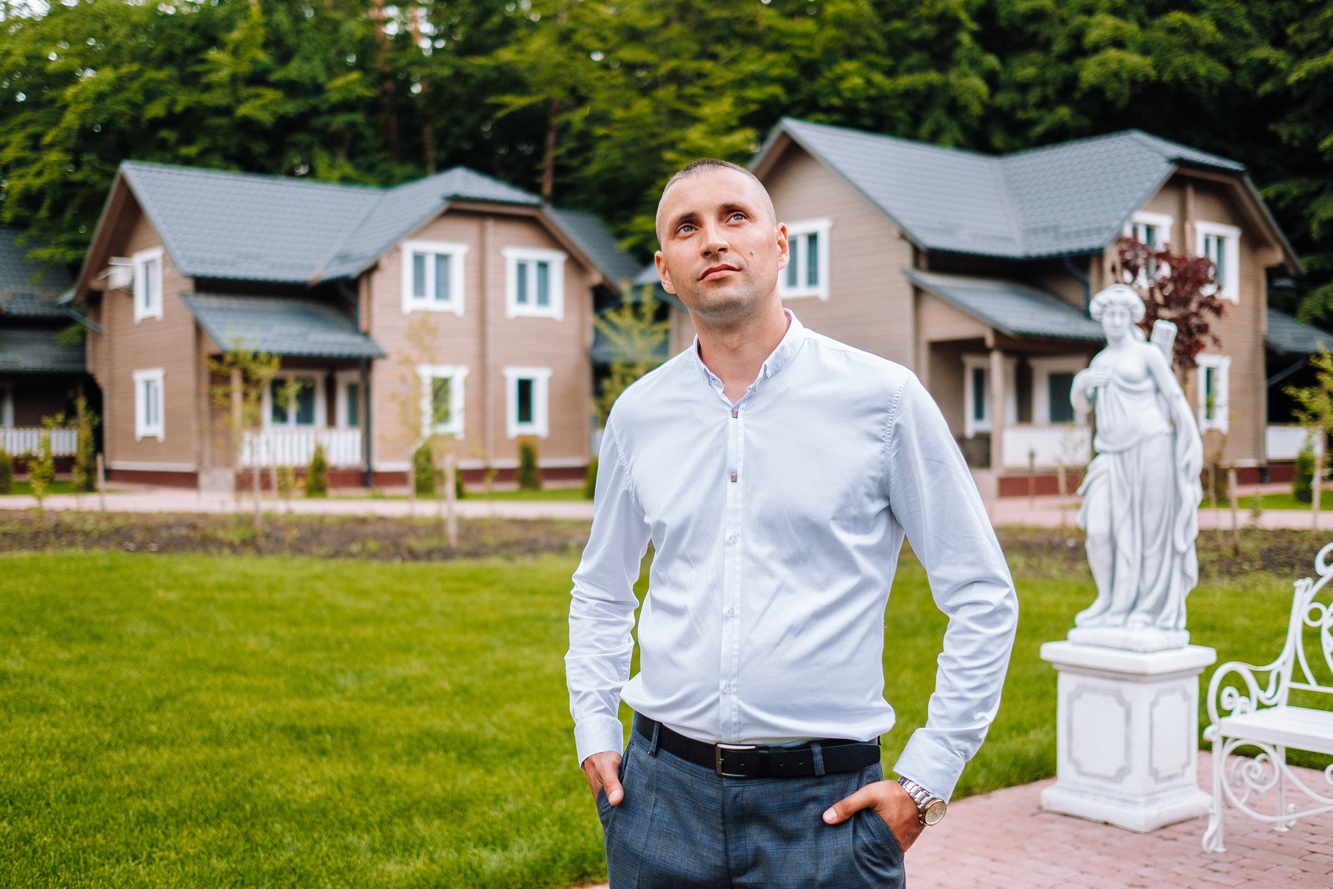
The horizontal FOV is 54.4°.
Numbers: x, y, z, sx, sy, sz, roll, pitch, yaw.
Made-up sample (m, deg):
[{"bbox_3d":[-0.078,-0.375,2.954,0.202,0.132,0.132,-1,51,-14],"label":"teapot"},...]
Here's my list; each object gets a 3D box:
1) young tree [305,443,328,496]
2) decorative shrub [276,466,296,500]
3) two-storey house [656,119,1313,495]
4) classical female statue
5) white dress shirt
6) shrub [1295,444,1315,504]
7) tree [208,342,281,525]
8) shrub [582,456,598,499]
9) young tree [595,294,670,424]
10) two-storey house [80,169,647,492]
[{"bbox_3d":[-7.051,0.511,26.113,0.480,1.086,0.480,0,1,0],"label":"young tree"},{"bbox_3d":[-7.406,0.743,25.246,0.384,0.655,0.384,0,1,0],"label":"decorative shrub"},{"bbox_3d":[8.666,-3.160,31.657,14.186,8.033,10.395,-1,1,-36],"label":"two-storey house"},{"bbox_3d":[1.760,0.073,4.860,0.340,1.344,0.430,-1,1,-43],"label":"classical female statue"},{"bbox_3d":[0.172,0.135,1.710,0.570,0.620,0.310,0,1,15],"label":"white dress shirt"},{"bbox_3d":[11.016,0.501,22.361,0.358,1.019,0.358,0,1,0],"label":"shrub"},{"bbox_3d":[-6.134,-0.160,18.869,1.062,2.665,1.062,0,1,0],"label":"tree"},{"bbox_3d":[-1.388,0.598,24.492,0.412,0.900,0.412,0,1,0],"label":"shrub"},{"bbox_3d":[-0.476,-0.568,18.800,1.118,3.409,1.118,0,1,0],"label":"young tree"},{"bbox_3d":[-7.275,-3.098,35.425,14.186,8.033,10.395,-1,1,-40],"label":"two-storey house"}]

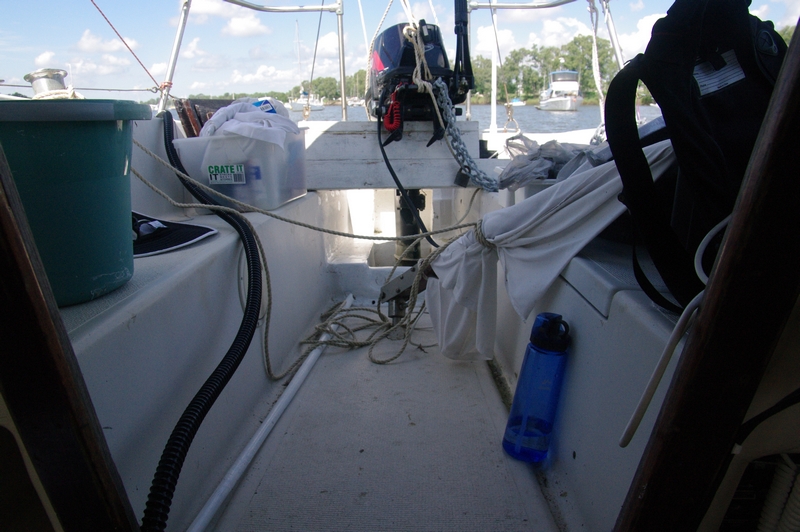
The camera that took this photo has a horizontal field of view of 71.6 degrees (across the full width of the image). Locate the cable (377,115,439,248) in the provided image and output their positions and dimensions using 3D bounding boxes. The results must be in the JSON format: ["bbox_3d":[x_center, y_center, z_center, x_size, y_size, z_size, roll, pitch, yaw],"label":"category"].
[{"bbox_3d":[0.015,-0.286,1.793,0.190,0.360,0.380,0,17,0],"label":"cable"}]

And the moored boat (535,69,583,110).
[{"bbox_3d":[16.523,-18.090,57.218,3.400,4.100,9.800,3,17,9],"label":"moored boat"}]

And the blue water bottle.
[{"bbox_3d":[0.247,0.212,0.985,0.080,0.257,0.079,6,11,-2],"label":"blue water bottle"}]

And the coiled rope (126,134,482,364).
[{"bbox_3d":[-0.240,-0.059,1.432,0.850,0.500,0.560,0,17,0],"label":"coiled rope"}]

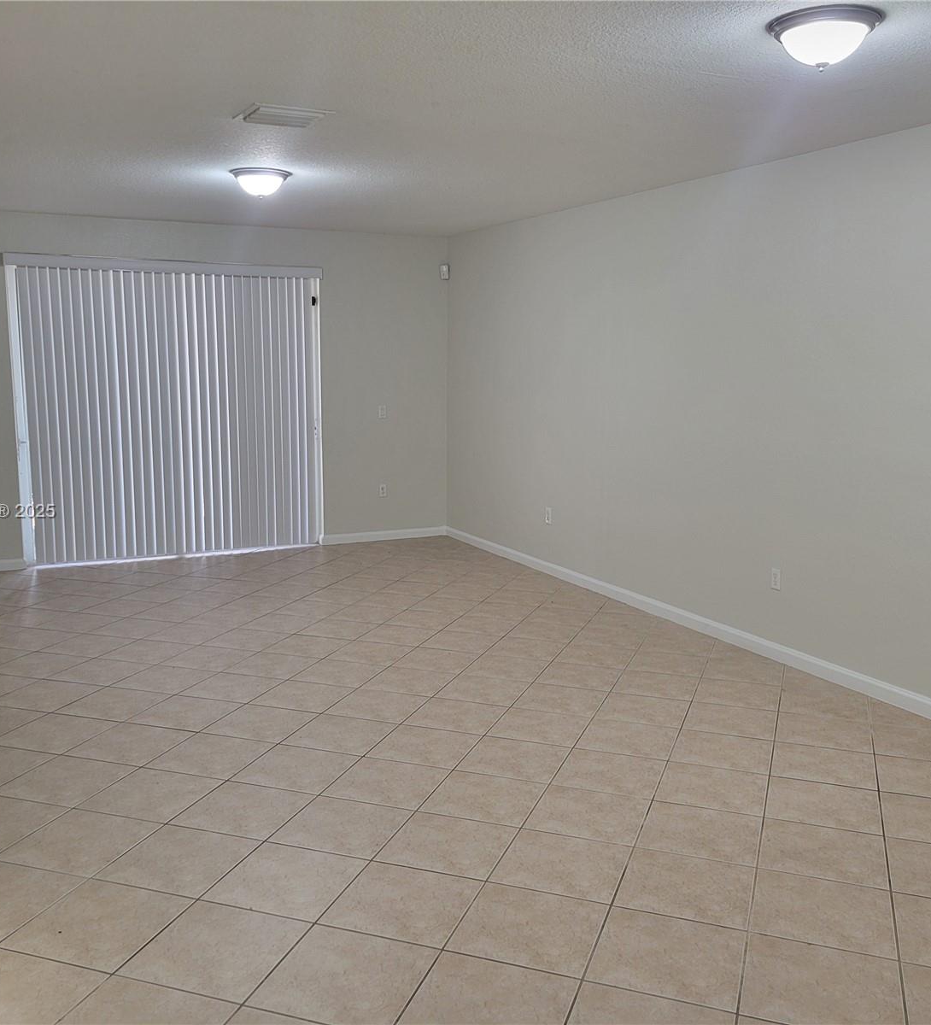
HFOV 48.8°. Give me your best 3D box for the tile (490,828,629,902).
[{"bbox_3d":[0.334,1.196,3.472,0.404,0.010,0.404,3,9,19],"label":"tile"}]

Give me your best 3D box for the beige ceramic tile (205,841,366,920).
[{"bbox_3d":[-0.578,1.203,3.373,0.405,0.010,0.405,3,9,19],"label":"beige ceramic tile"}]

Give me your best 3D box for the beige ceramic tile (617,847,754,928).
[{"bbox_3d":[0.707,1.197,3.270,0.400,0.010,0.400,3,9,19],"label":"beige ceramic tile"}]

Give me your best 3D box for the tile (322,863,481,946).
[{"bbox_3d":[-0.190,1.226,3.243,0.405,0.010,0.405,3,9,19],"label":"tile"}]

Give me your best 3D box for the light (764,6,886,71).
[{"bbox_3d":[1.172,-1.518,3.347,0.360,0.142,0.360,0,9,0],"label":"light"}]

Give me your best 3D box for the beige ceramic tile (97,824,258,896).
[{"bbox_3d":[-0.951,1.161,3.423,0.400,0.010,0.400,3,9,19],"label":"beige ceramic tile"}]

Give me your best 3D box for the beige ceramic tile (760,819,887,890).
[{"bbox_3d":[1.231,1.173,3.563,0.395,0.010,0.395,3,9,19],"label":"beige ceramic tile"}]

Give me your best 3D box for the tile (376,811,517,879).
[{"bbox_3d":[-0.054,1.172,3.606,0.404,0.010,0.404,3,9,19],"label":"tile"}]

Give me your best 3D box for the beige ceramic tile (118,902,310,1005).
[{"bbox_3d":[-0.712,1.259,2.994,0.405,0.010,0.405,3,9,19],"label":"beige ceramic tile"}]

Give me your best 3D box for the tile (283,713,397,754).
[{"bbox_3d":[-0.549,0.991,4.553,0.400,0.010,0.400,3,9,19],"label":"tile"}]

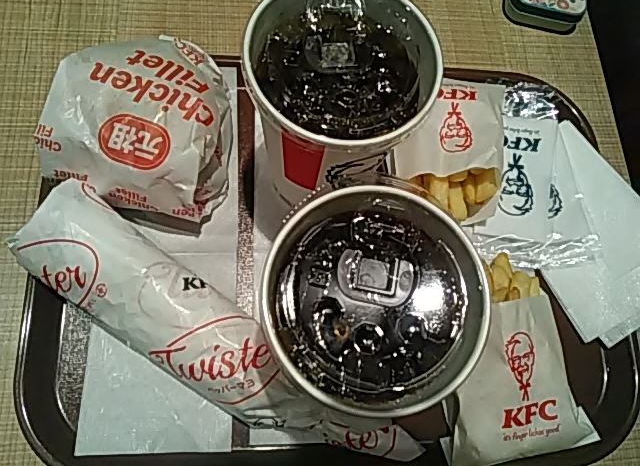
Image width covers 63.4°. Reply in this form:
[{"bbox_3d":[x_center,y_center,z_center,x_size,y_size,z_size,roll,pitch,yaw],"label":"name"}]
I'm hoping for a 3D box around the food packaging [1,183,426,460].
[{"bbox_3d":[-0.049,0.060,0.281,0.236,0.045,0.053,34,69,-1],"label":"food packaging"}]

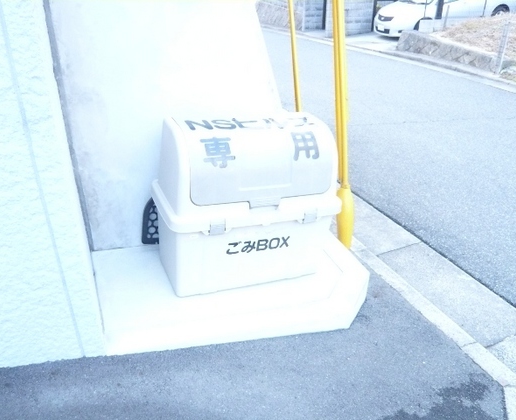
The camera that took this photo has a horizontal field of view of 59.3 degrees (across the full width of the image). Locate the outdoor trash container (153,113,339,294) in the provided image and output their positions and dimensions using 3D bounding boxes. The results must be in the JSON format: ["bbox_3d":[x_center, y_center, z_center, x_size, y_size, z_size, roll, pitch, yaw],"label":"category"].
[{"bbox_3d":[-0.083,-0.053,2.373,0.875,0.795,0.577,-7,26,-23],"label":"outdoor trash container"}]

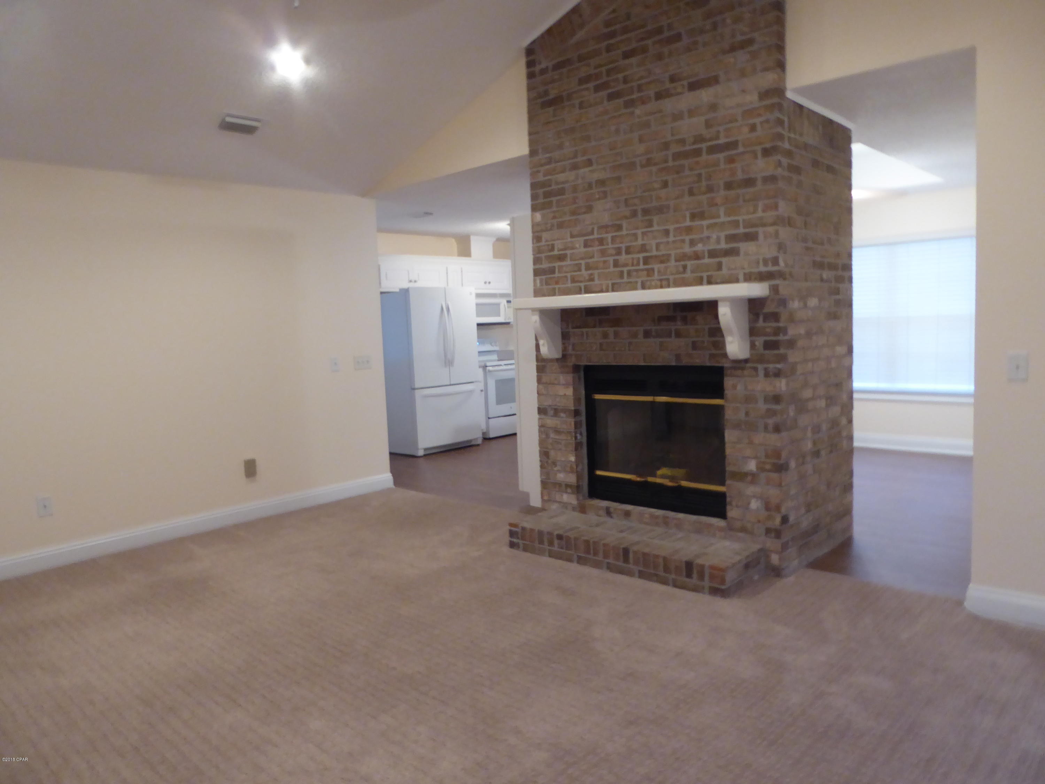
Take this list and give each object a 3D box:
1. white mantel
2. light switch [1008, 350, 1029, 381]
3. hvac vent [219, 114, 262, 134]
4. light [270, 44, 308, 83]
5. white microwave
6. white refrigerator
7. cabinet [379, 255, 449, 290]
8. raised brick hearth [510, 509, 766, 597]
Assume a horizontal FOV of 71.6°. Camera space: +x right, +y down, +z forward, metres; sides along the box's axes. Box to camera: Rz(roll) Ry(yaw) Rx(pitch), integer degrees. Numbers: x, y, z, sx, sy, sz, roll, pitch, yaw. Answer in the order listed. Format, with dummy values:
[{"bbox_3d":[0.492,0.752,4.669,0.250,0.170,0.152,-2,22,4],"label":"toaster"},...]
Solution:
[{"bbox_3d":[0.597,-0.366,4.060,1.510,0.377,0.250,3,7,42],"label":"white mantel"},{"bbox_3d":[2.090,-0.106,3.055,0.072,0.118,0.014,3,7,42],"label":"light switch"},{"bbox_3d":[-1.741,-1.641,4.467,0.160,0.025,0.250,-26,-12,41],"label":"hvac vent"},{"bbox_3d":[-1.315,-1.854,4.087,0.190,0.040,0.190,-26,-12,41],"label":"light"},{"bbox_3d":[-0.529,-1.048,9.083,0.410,0.380,0.765,3,7,42],"label":"white microwave"},{"bbox_3d":[-1.089,-0.258,8.174,0.820,1.777,0.925,3,7,42],"label":"white refrigerator"},{"bbox_3d":[-1.319,-1.331,8.235,0.345,0.380,0.970,3,7,42],"label":"cabinet"},{"bbox_3d":[0.594,0.867,4.085,1.417,0.160,0.430,3,7,42],"label":"raised brick hearth"}]

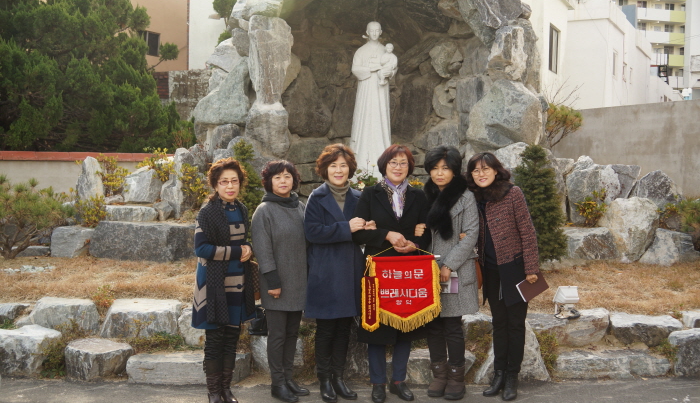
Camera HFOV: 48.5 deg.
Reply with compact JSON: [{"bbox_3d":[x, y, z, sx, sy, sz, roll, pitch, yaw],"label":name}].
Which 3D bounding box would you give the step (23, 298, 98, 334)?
[{"bbox_3d":[-2.173,0.851,5.951,0.530,0.215,0.400,1,4,0],"label":"step"}]

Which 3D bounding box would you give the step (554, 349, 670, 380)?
[{"bbox_3d":[1.884,1.182,5.711,0.800,0.150,0.310,1,4,-7],"label":"step"}]

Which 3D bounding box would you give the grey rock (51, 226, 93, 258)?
[{"bbox_3d":[-2.855,0.398,7.966,0.420,0.300,0.380,1,3,5],"label":"grey rock"}]

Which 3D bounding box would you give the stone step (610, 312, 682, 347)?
[{"bbox_3d":[2.308,0.990,6.072,0.510,0.180,0.380,1,3,8],"label":"stone step"}]

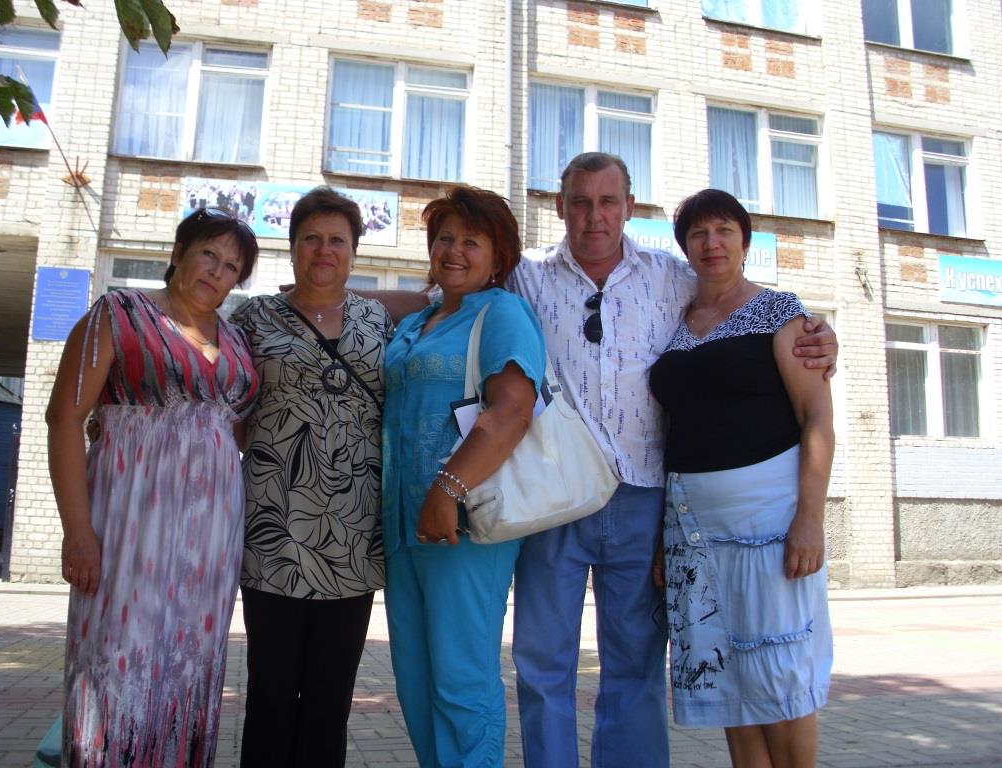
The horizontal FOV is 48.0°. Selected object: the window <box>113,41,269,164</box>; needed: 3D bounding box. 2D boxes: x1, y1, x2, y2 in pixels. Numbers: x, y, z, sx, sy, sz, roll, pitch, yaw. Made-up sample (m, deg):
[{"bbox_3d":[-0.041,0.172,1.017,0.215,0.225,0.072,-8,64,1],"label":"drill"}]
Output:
[{"bbox_3d":[-4.238,-3.855,15.392,2.030,1.760,0.150,3,-10,-14],"label":"window"}]

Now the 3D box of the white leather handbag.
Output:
[{"bbox_3d":[0.079,0.087,2.420,0.330,0.490,0.140,0,-10,-22],"label":"white leather handbag"}]

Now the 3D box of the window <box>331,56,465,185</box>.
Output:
[{"bbox_3d":[-1.467,-3.770,16.083,2.030,1.760,0.150,3,-10,-14],"label":"window"}]

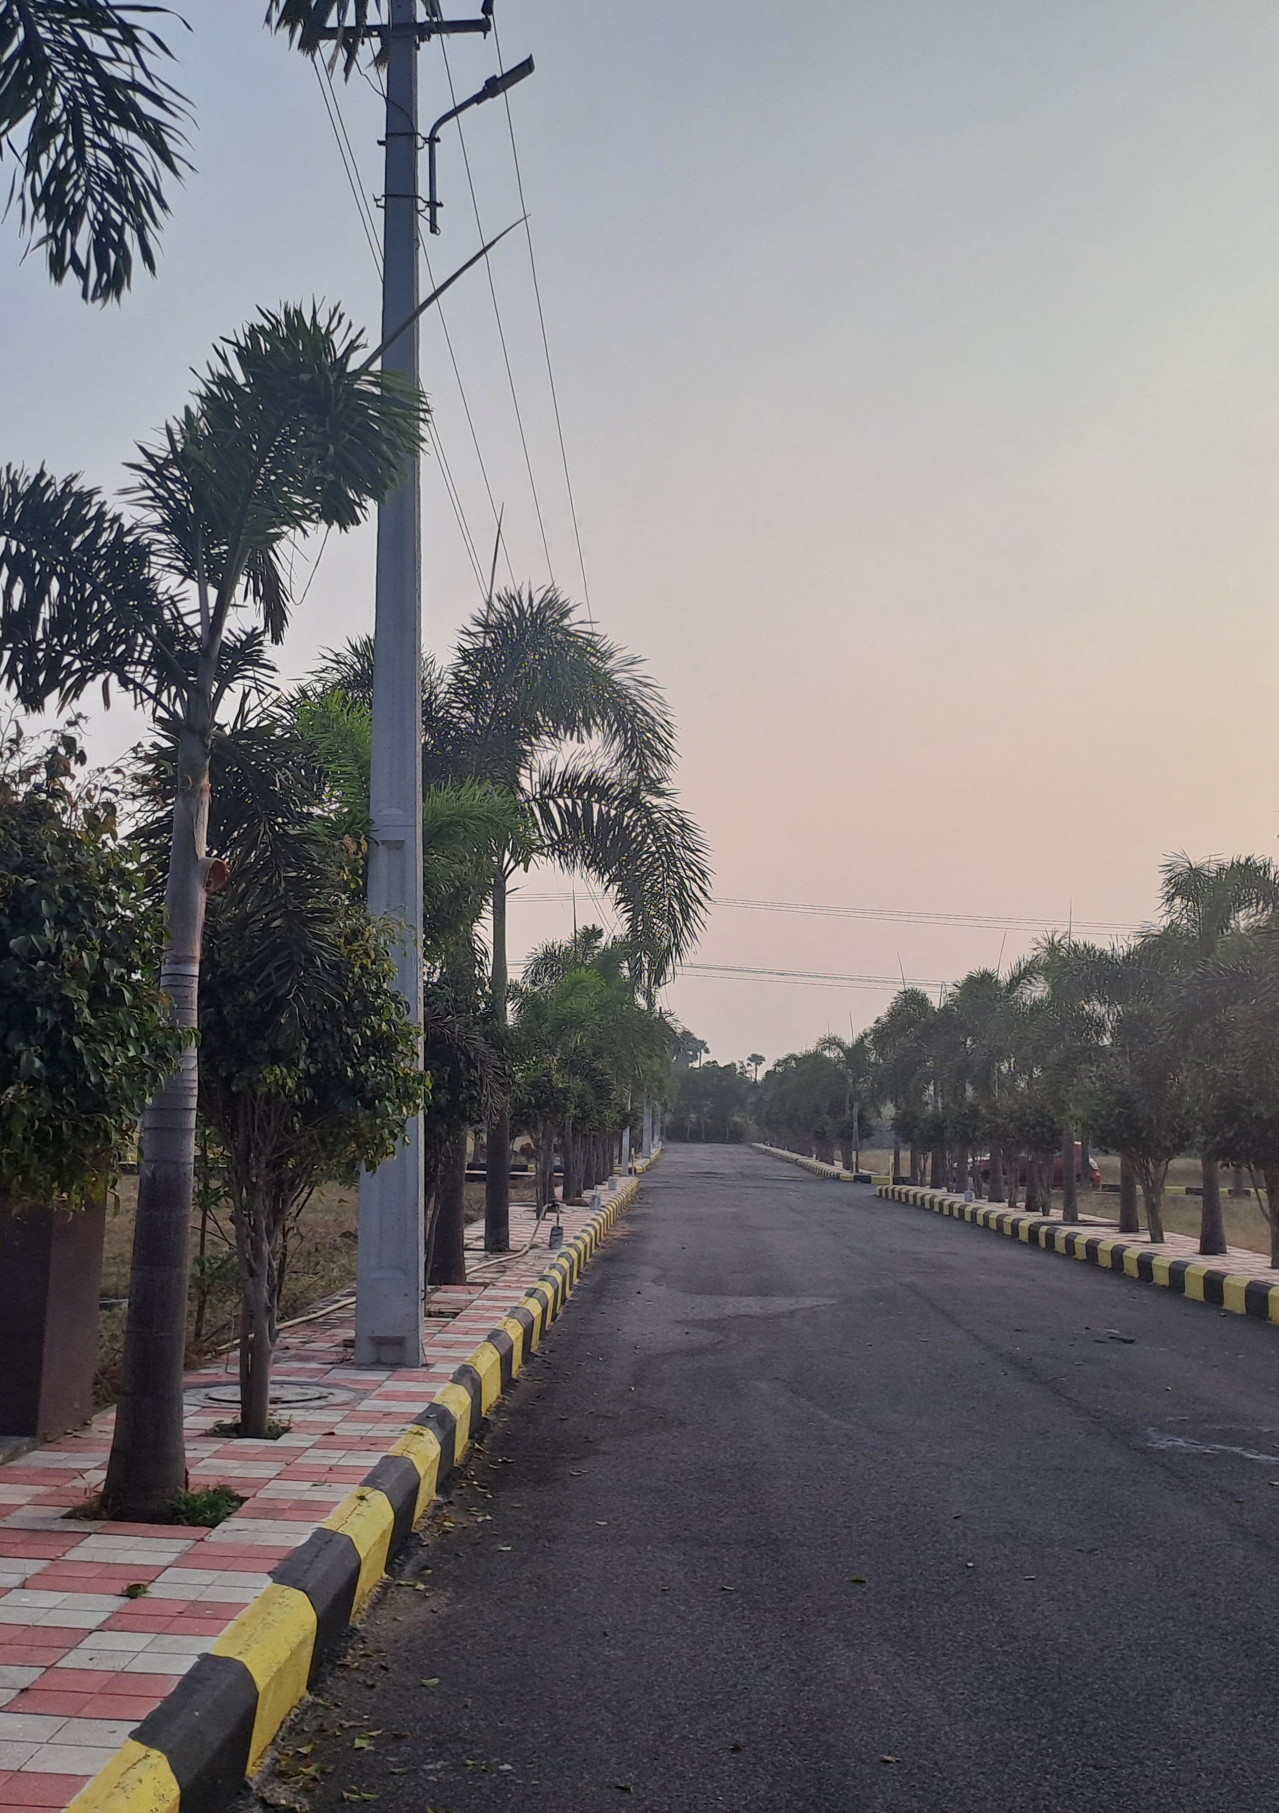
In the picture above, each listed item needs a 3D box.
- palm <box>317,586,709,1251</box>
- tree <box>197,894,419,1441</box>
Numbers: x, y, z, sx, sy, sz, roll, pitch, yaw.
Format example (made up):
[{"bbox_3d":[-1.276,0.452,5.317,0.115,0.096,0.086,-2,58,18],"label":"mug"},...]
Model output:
[{"bbox_3d":[-1.302,0.038,17.964,4.040,6.879,3.528,-1,-7,0],"label":"palm"},{"bbox_3d":[-1.426,1.042,7.328,1.034,2.256,1.000,-1,-7,0],"label":"tree"}]

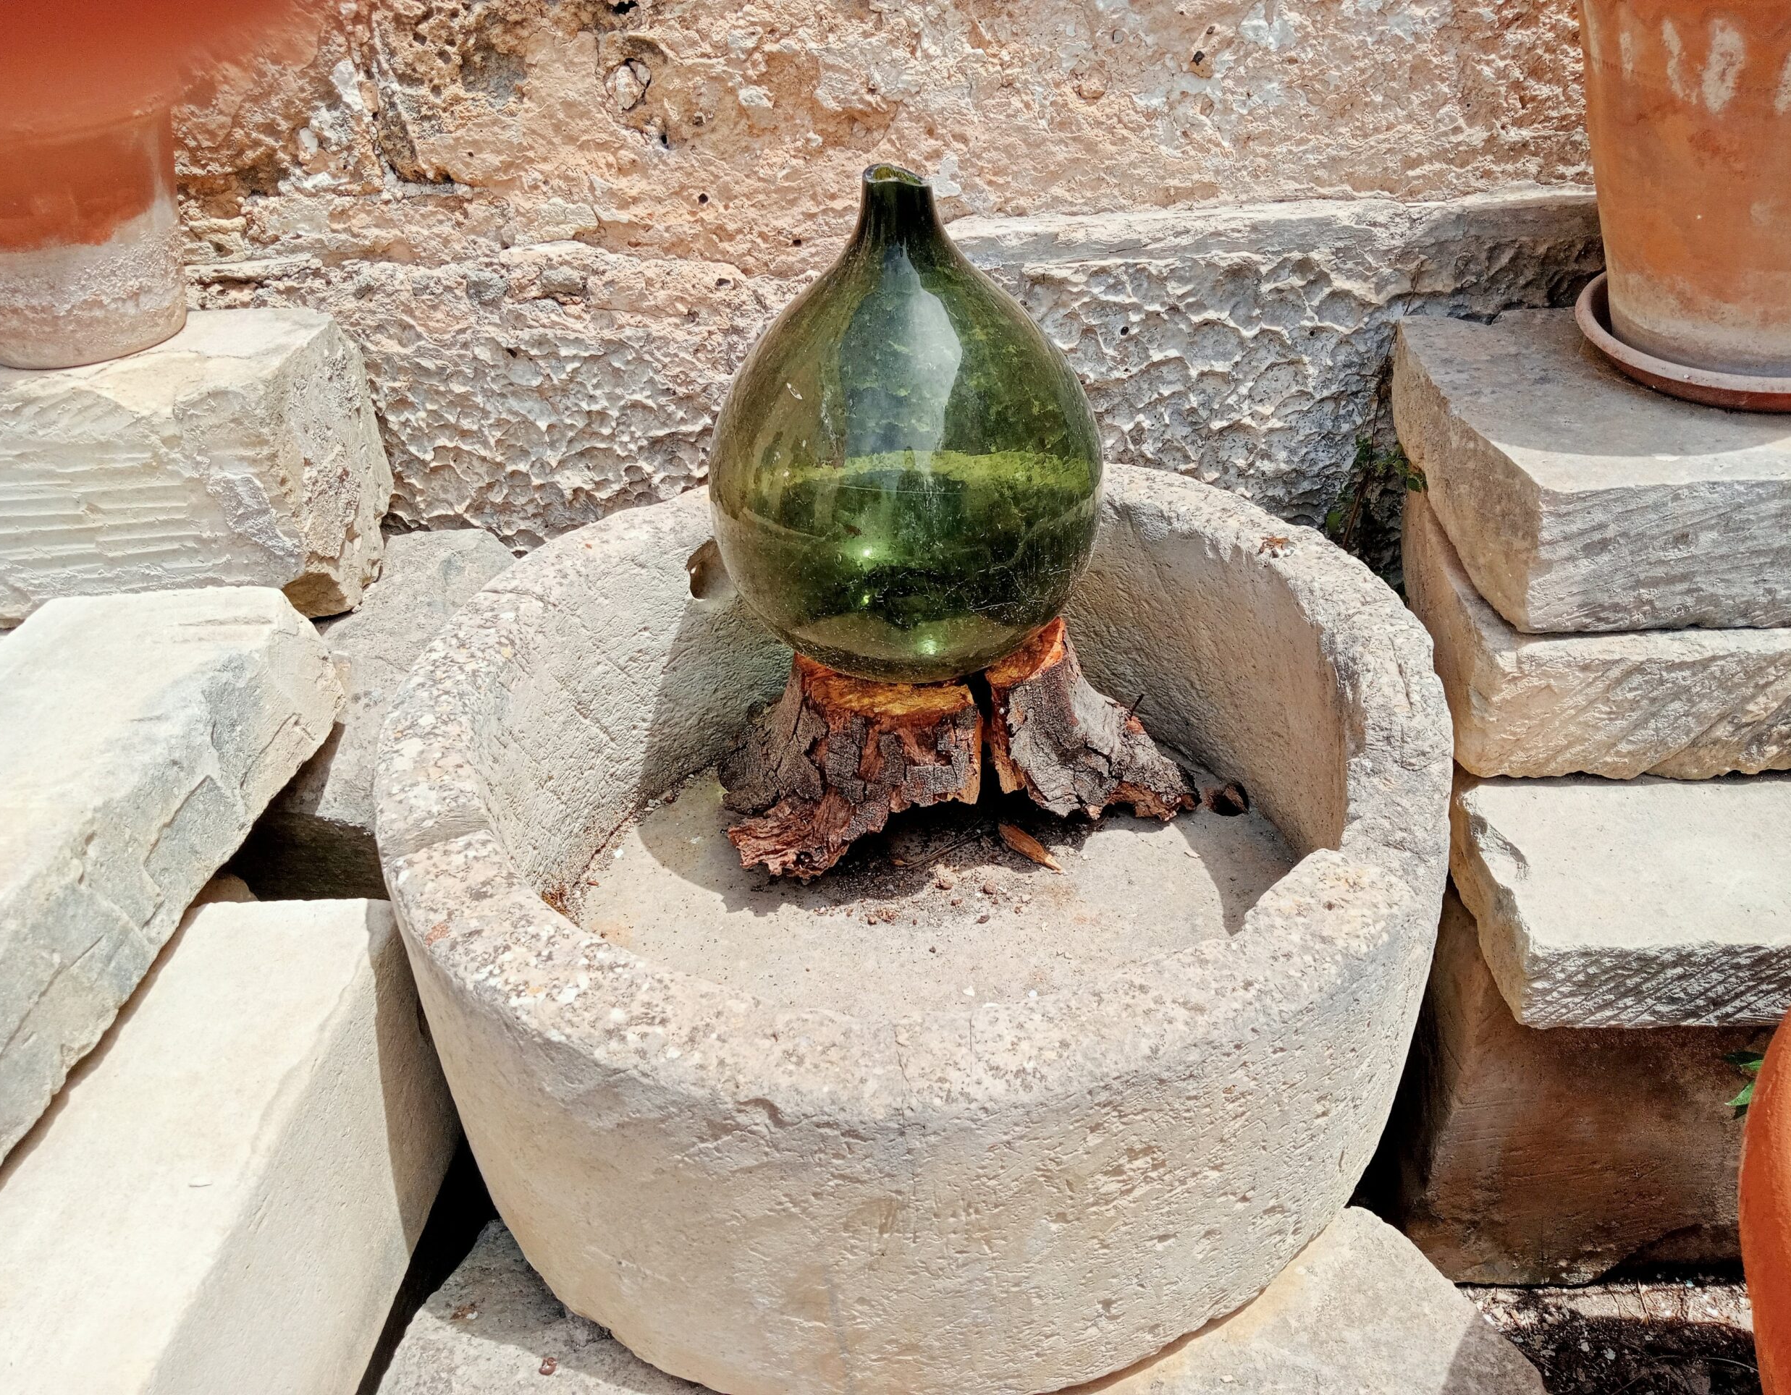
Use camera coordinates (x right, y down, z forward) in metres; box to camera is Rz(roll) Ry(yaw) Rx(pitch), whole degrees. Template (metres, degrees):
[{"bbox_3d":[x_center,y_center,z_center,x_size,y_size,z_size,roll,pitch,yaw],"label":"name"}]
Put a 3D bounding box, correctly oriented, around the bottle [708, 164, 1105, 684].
[{"bbox_3d":[0.008,-0.212,1.170,0.312,0.393,0.312,-2,34,0],"label":"bottle"}]

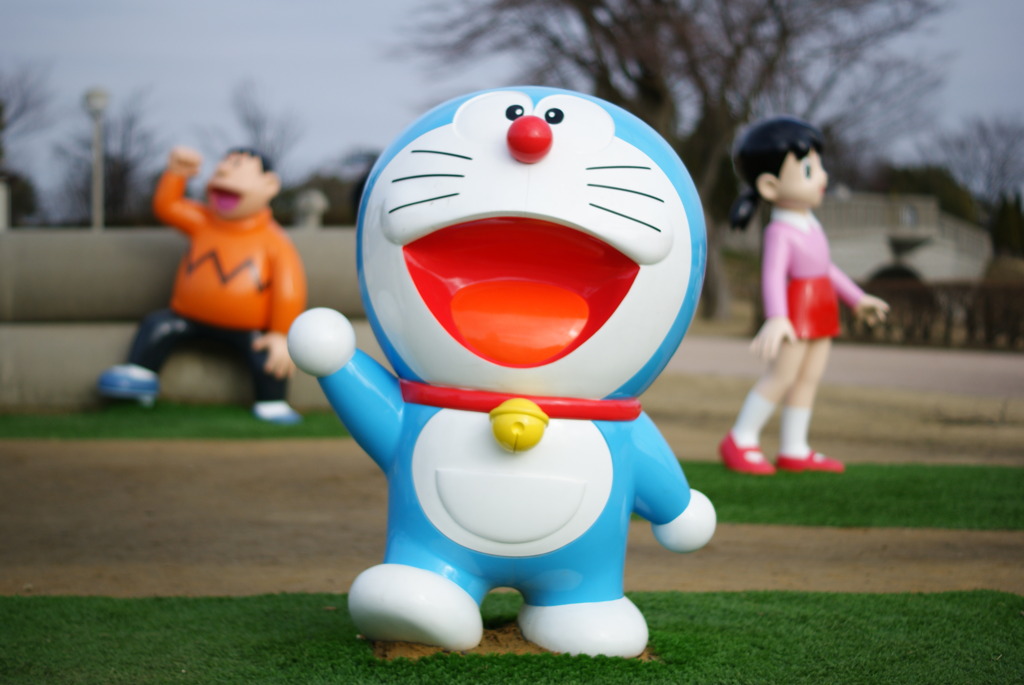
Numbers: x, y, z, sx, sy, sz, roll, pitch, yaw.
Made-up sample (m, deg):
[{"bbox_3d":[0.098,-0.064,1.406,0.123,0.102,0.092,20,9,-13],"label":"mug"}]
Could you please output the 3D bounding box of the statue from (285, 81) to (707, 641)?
[{"bbox_3d":[-0.024,0.048,4.959,0.980,1.278,0.850,0,3,2],"label":"statue"}]

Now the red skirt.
[{"bbox_3d":[1.192,-0.139,8.504,0.220,0.245,0.260,2,3,30],"label":"red skirt"}]

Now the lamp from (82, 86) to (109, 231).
[{"bbox_3d":[-8.561,-3.245,43.892,0.420,3.890,0.420,0,3,0],"label":"lamp"}]

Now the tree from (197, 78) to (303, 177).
[{"bbox_3d":[-6.954,-4.476,56.846,2.830,5.020,2.830,0,3,0],"label":"tree"}]

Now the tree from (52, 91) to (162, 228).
[{"bbox_3d":[-10.797,-4.342,56.853,2.860,4.760,2.860,0,3,0],"label":"tree"}]

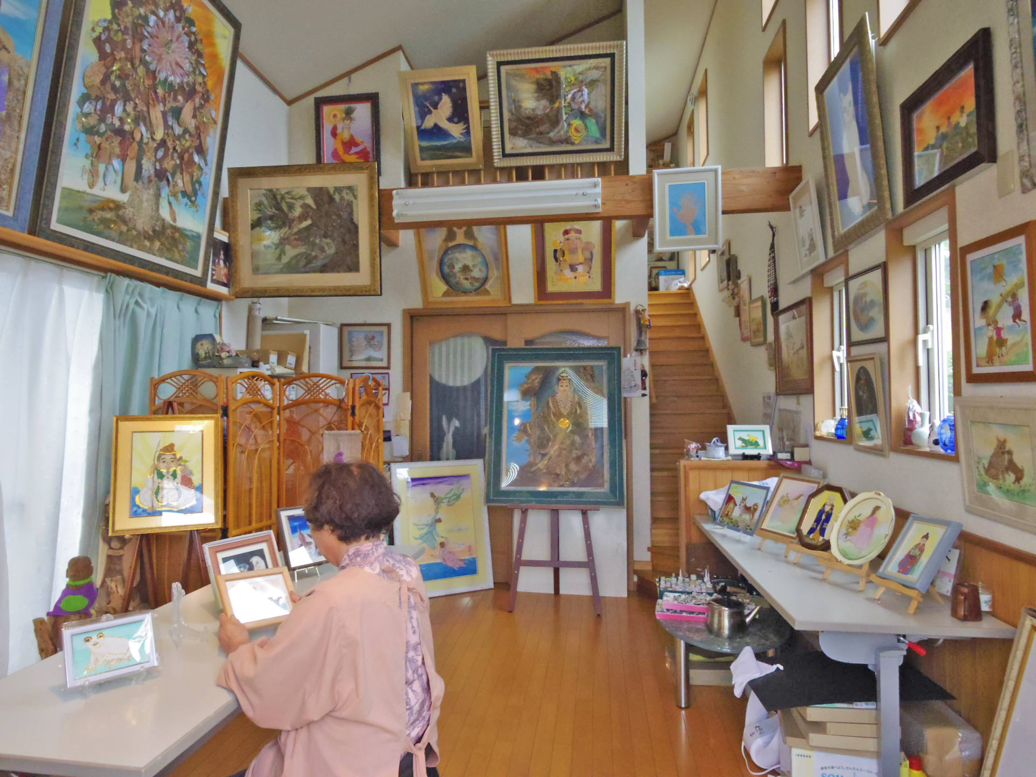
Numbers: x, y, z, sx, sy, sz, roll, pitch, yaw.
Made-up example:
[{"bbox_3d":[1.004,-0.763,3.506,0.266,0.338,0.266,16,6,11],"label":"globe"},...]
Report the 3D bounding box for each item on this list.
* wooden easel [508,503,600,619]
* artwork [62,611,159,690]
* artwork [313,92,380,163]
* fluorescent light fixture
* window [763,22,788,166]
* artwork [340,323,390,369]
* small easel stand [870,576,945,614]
[{"bbox_3d":[0.247,0.676,4.175,0.600,1.500,0.460,-1,-2,7],"label":"wooden easel"},{"bbox_3d":[-0.922,0.590,1.422,0.173,0.125,0.020,1,-26,-44],"label":"artwork"},{"bbox_3d":[-1.288,-1.907,4.767,0.508,0.623,0.035,-1,2,7],"label":"artwork"},{"bbox_3d":[-0.138,-1.107,3.722,1.240,0.190,0.090,-1,-2,7],"label":"fluorescent light fixture"},{"bbox_3d":[1.725,-1.805,4.058,0.140,0.910,0.510,-1,-2,7],"label":"window"},{"bbox_3d":[-1.140,-0.316,4.708,0.389,0.351,0.025,-1,-2,7],"label":"artwork"},{"bbox_3d":[1.210,0.564,1.905,0.170,0.180,0.220,0,-2,-9],"label":"small easel stand"}]

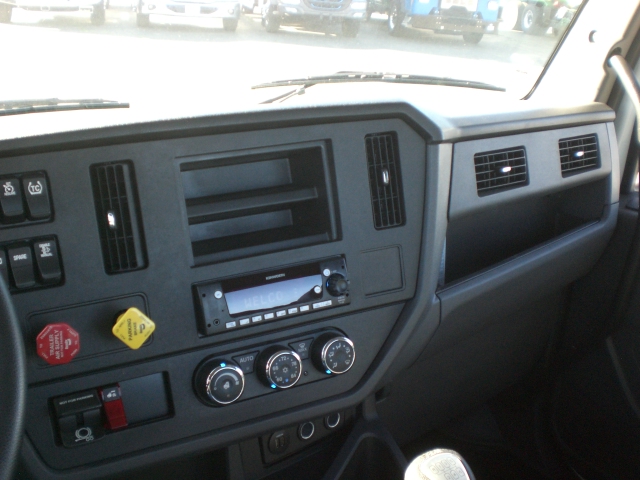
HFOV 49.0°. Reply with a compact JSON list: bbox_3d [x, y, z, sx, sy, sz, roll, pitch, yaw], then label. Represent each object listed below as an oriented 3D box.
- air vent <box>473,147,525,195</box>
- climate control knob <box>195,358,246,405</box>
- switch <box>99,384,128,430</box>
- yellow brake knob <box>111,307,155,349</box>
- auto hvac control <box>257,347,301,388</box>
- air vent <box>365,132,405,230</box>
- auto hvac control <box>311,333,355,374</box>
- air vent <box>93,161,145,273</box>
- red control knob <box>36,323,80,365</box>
[{"bbox_3d":[0.249,-0.096,0.974,0.121,0.056,0.022,-14,9,-41],"label":"air vent"},{"bbox_3d":[-0.109,0.159,0.787,0.047,0.047,0.025,-10,8,-24],"label":"climate control knob"},{"bbox_3d":[-0.224,0.179,0.757,0.021,0.047,0.022,-10,8,-24],"label":"switch"},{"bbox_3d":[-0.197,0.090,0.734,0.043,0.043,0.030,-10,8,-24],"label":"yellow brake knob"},{"bbox_3d":[-0.046,0.148,0.815,0.047,0.047,0.025,-10,8,-24],"label":"auto hvac control"},{"bbox_3d":[0.080,-0.074,0.875,0.045,0.119,0.022,-10,8,-24],"label":"air vent"},{"bbox_3d":[0.018,0.137,0.843,0.047,0.047,0.025,-10,8,-24],"label":"auto hvac control"},{"bbox_3d":[-0.213,-0.024,0.745,0.045,0.117,0.022,-10,8,-24],"label":"air vent"},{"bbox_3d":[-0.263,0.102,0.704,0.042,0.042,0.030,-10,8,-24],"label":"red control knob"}]

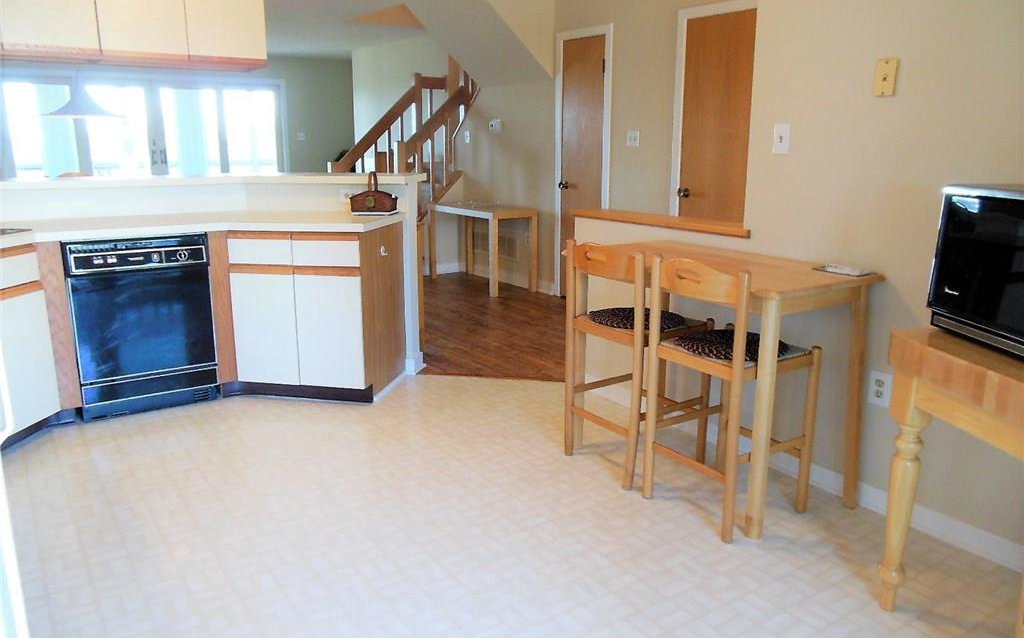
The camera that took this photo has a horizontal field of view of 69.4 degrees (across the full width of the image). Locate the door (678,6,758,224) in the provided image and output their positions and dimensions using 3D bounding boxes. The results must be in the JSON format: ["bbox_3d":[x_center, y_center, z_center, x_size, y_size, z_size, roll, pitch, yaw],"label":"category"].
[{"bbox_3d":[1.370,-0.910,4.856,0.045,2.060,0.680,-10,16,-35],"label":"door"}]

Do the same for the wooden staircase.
[{"bbox_3d":[-1.085,-1.540,7.489,1.300,2.120,1.100,-9,16,-34],"label":"wooden staircase"}]

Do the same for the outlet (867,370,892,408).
[{"bbox_3d":[1.244,0.238,2.496,0.010,0.116,0.072,-9,16,-34],"label":"outlet"}]

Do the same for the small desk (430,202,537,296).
[{"bbox_3d":[-0.289,-0.666,6.825,0.470,0.710,1.160,-9,16,-35],"label":"small desk"}]

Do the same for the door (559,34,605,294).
[{"bbox_3d":[0.554,-1.155,5.929,0.045,2.060,0.490,-10,16,-35],"label":"door"}]

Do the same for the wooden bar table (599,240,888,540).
[{"bbox_3d":[0.718,0.189,2.884,0.570,0.810,1.090,-9,15,-32],"label":"wooden bar table"}]

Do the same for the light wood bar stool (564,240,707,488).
[{"bbox_3d":[0.500,0.134,2.939,0.440,0.894,0.400,-9,16,-34],"label":"light wood bar stool"}]

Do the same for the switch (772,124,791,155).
[{"bbox_3d":[0.987,-0.658,2.712,0.012,0.116,0.072,-9,16,-34],"label":"switch"}]

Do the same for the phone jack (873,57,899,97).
[{"bbox_3d":[1.184,-0.766,2.346,0.010,0.116,0.072,-9,16,-34],"label":"phone jack"}]

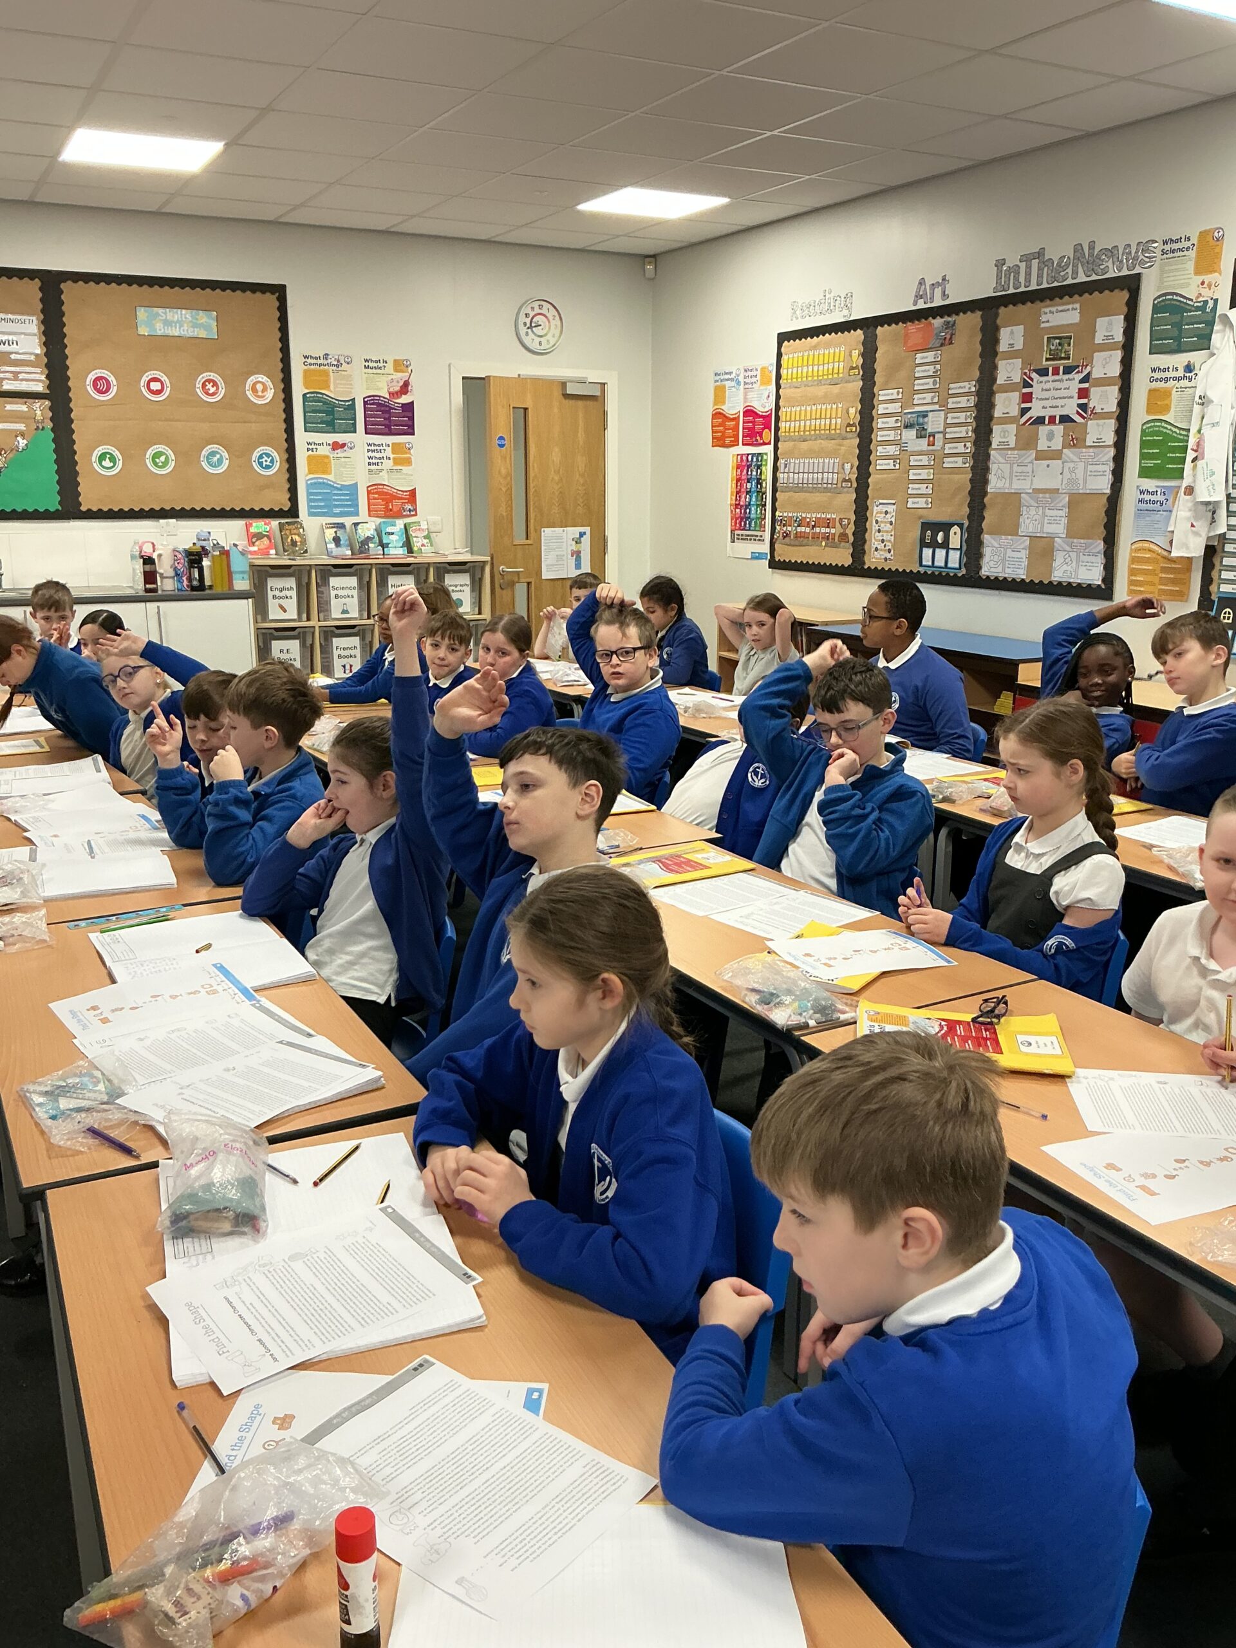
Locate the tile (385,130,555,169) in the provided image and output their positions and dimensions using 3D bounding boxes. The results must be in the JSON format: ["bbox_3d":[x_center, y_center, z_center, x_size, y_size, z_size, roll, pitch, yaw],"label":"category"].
[{"bbox_3d":[-0.617,-2.780,5.698,0.595,0.020,0.595,-7,16,-27],"label":"tile"}]

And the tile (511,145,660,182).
[{"bbox_3d":[-0.085,-2.844,5.966,0.595,0.020,0.595,-7,16,-27],"label":"tile"}]

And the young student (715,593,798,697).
[{"bbox_3d":[0.514,-0.369,5.502,0.440,1.065,0.580,10,17,33],"label":"young student"}]

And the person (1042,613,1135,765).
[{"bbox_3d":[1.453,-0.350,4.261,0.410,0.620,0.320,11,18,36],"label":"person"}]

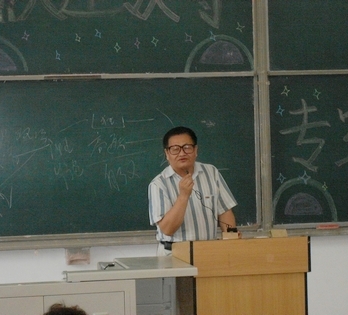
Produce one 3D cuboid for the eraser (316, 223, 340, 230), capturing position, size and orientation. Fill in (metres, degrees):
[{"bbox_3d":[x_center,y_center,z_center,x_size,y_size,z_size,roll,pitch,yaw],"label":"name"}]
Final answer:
[{"bbox_3d":[1.004,0.453,8.150,0.145,0.035,0.055,-2,1,-11],"label":"eraser"}]

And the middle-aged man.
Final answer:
[{"bbox_3d":[0.125,0.657,6.819,0.500,1.650,0.420,-2,1,-4],"label":"middle-aged man"}]

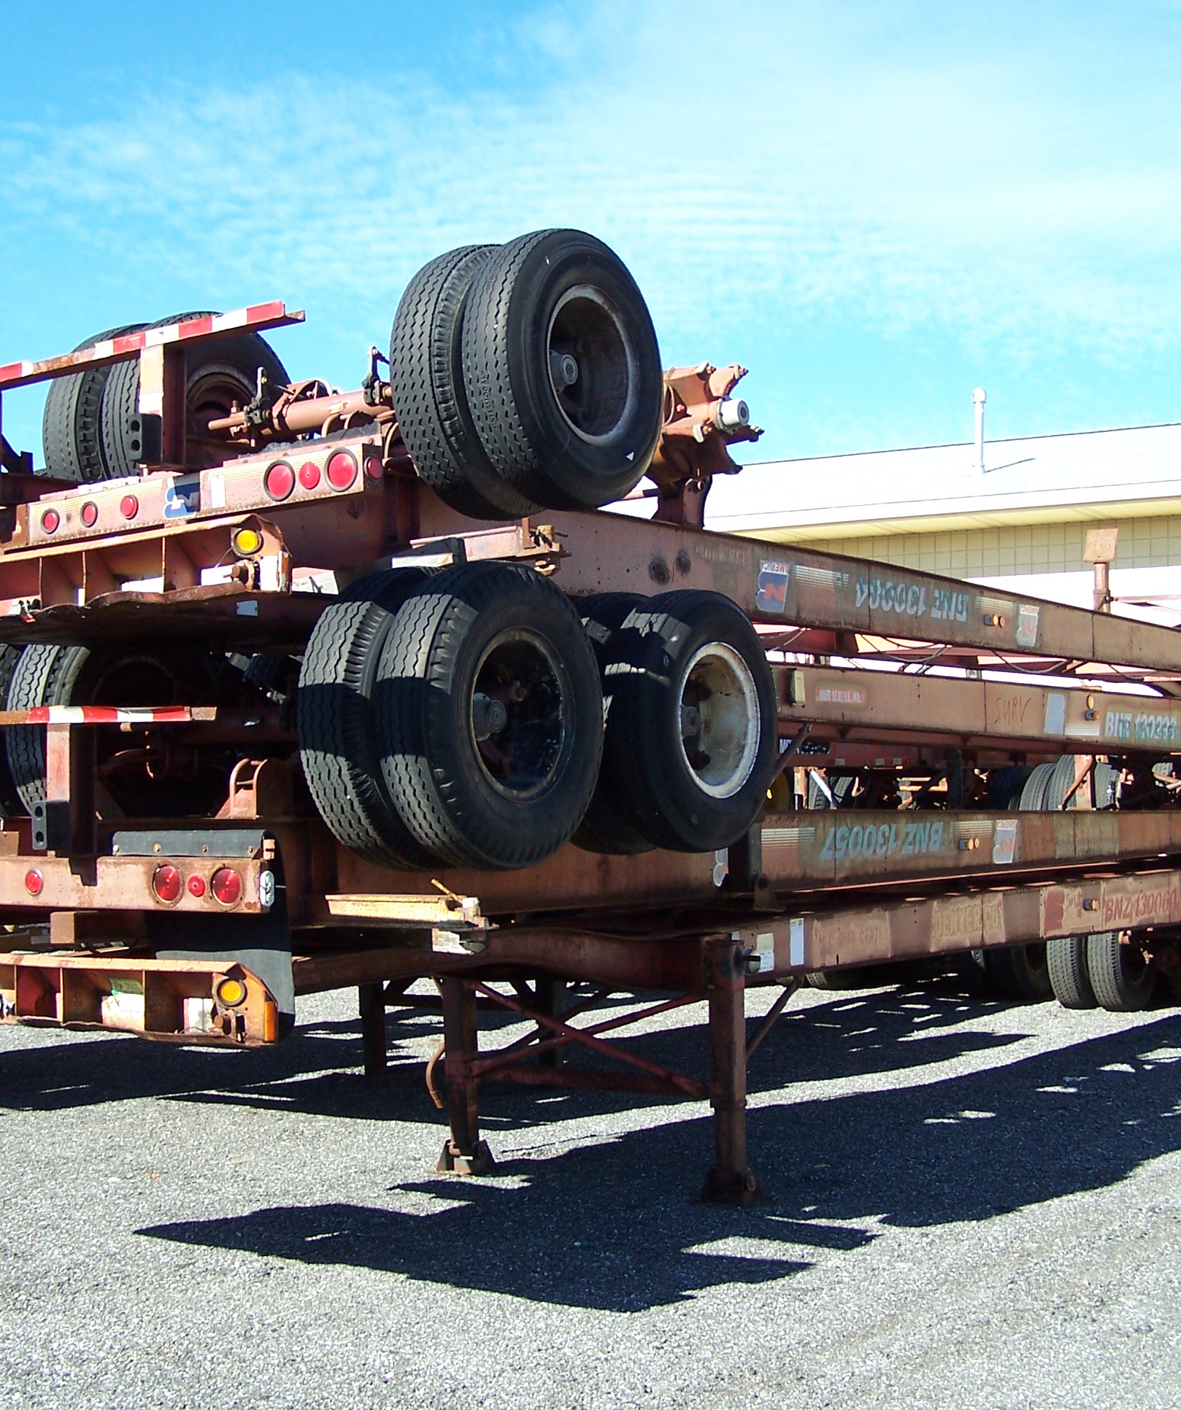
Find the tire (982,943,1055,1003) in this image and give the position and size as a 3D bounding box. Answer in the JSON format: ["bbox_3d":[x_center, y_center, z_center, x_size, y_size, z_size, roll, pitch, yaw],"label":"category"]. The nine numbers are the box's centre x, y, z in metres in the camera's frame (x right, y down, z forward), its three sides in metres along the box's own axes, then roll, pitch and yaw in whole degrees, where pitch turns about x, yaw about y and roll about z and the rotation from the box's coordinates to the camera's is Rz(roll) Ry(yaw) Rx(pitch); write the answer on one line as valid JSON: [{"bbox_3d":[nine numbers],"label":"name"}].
[{"bbox_3d":[3.664,2.015,17.611,0.270,1.030,1.030,-2,-3,33],"label":"tire"}]

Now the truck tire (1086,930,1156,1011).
[{"bbox_3d":[4.332,1.970,16.782,0.270,1.030,1.030,-2,-3,35],"label":"truck tire"}]

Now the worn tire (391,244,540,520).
[{"bbox_3d":[-0.359,-1.207,7.757,0.265,1.020,1.020,-4,-4,34],"label":"worn tire"}]

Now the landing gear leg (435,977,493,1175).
[{"bbox_3d":[-0.581,1.635,9.688,0.210,1.080,0.200,-2,-3,33],"label":"landing gear leg"}]

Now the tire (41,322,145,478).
[{"bbox_3d":[-1.905,-1.131,8.990,0.270,1.030,1.030,-4,-4,33],"label":"tire"}]

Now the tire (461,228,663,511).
[{"bbox_3d":[-0.087,-1.228,7.574,0.265,1.023,1.023,-4,-4,34],"label":"tire"}]

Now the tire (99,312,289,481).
[{"bbox_3d":[-1.588,-1.112,8.585,0.265,1.026,1.026,-4,-4,34],"label":"tire"}]

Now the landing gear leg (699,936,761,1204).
[{"bbox_3d":[0.624,1.605,9.151,0.225,1.150,0.210,-3,-4,35],"label":"landing gear leg"}]

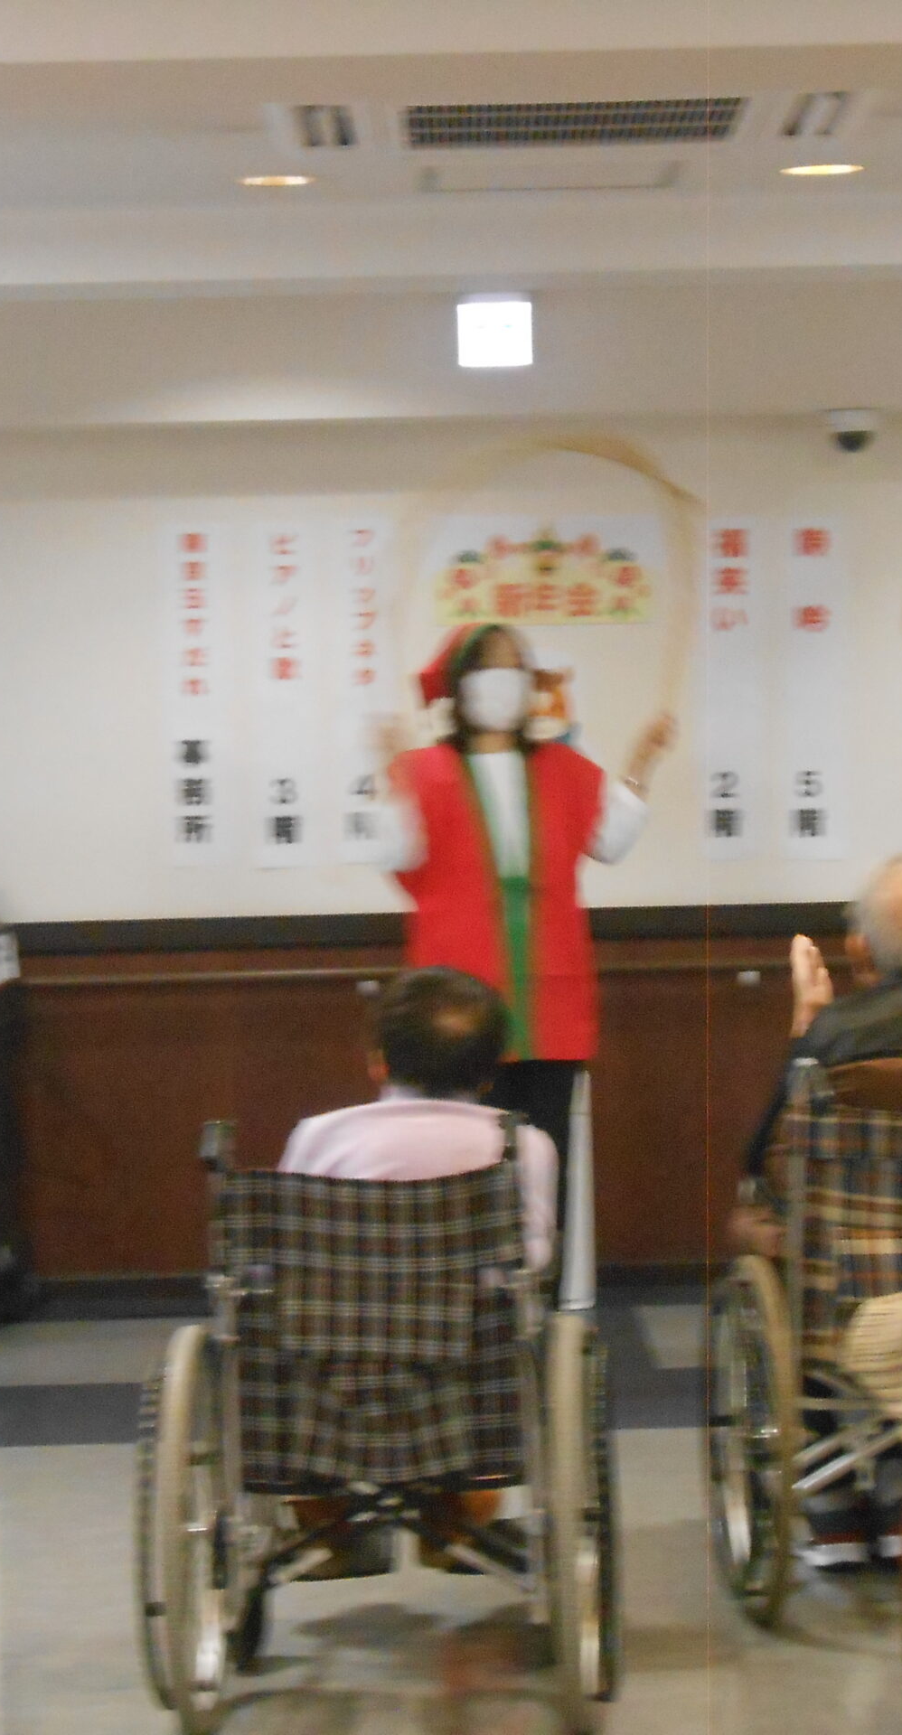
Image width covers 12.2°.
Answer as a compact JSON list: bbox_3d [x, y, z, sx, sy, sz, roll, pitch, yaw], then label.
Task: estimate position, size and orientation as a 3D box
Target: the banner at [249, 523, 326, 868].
[{"bbox_3d":[-0.410,-0.424,10.392,0.152,0.840,0.010,-1,2,0],"label":"banner"}]

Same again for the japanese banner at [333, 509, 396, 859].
[{"bbox_3d":[-0.212,-0.435,10.393,0.152,0.840,0.010,-1,2,0],"label":"japanese banner"}]

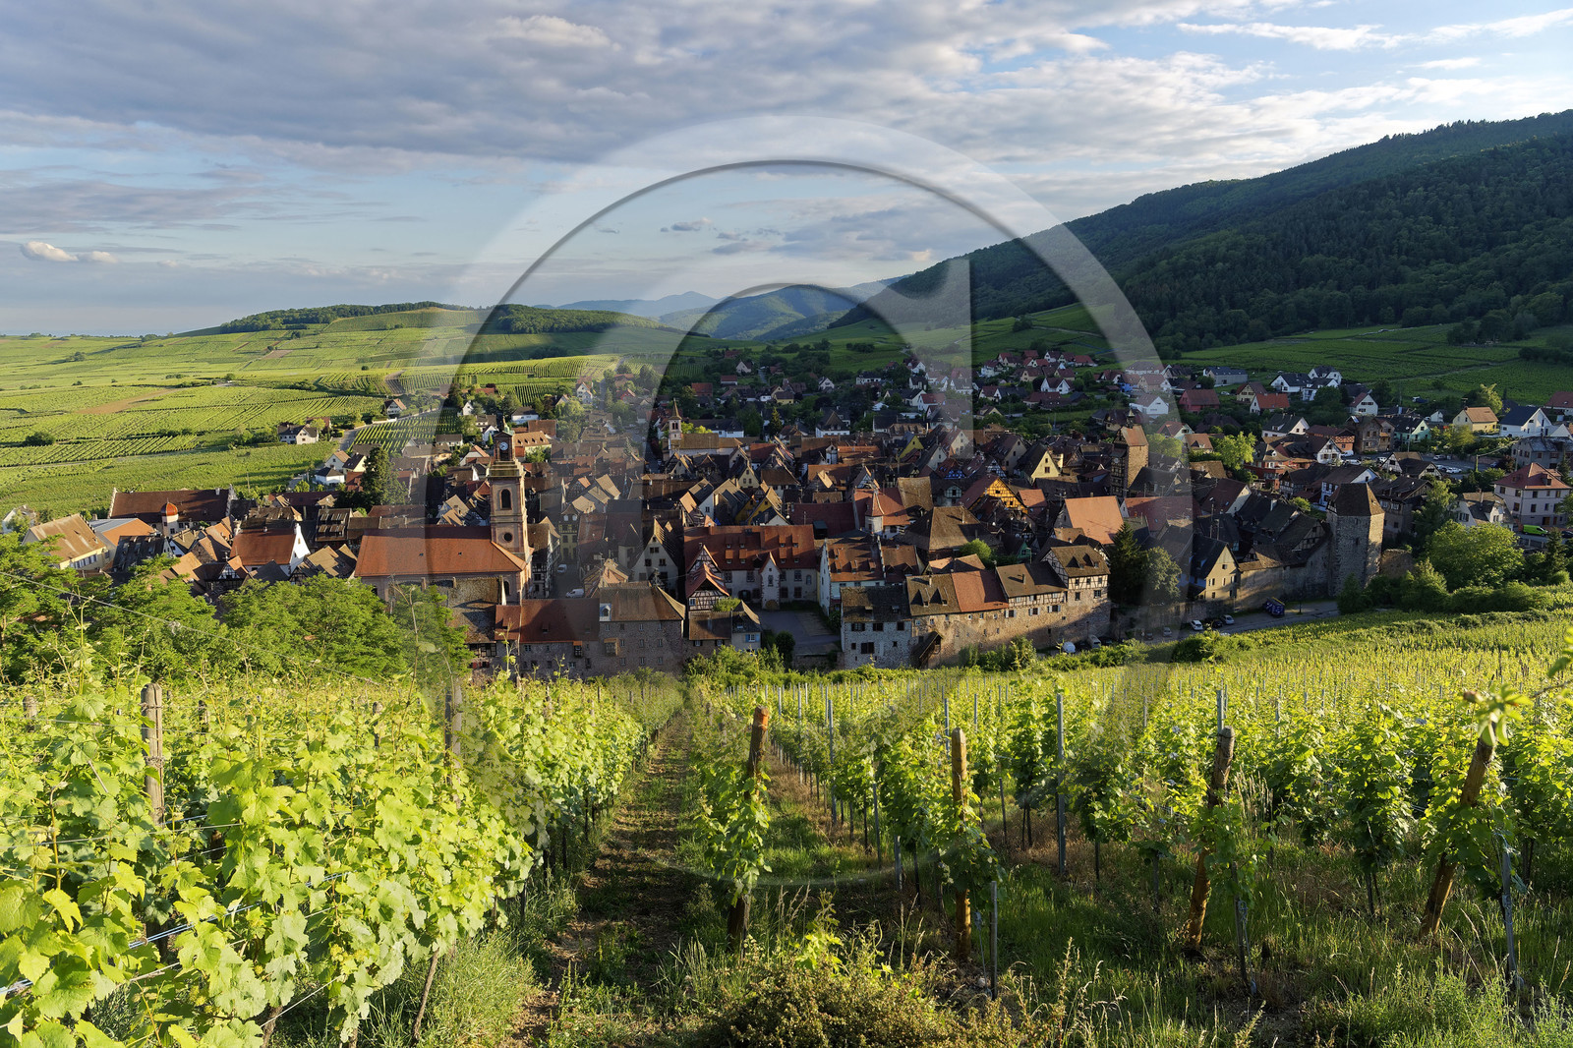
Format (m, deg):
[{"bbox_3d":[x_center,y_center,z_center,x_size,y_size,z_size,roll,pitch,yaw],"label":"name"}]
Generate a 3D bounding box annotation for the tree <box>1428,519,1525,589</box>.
[{"bbox_3d":[131.418,6.561,200.000,16.046,14.068,16.500,0,11,0],"label":"tree"}]

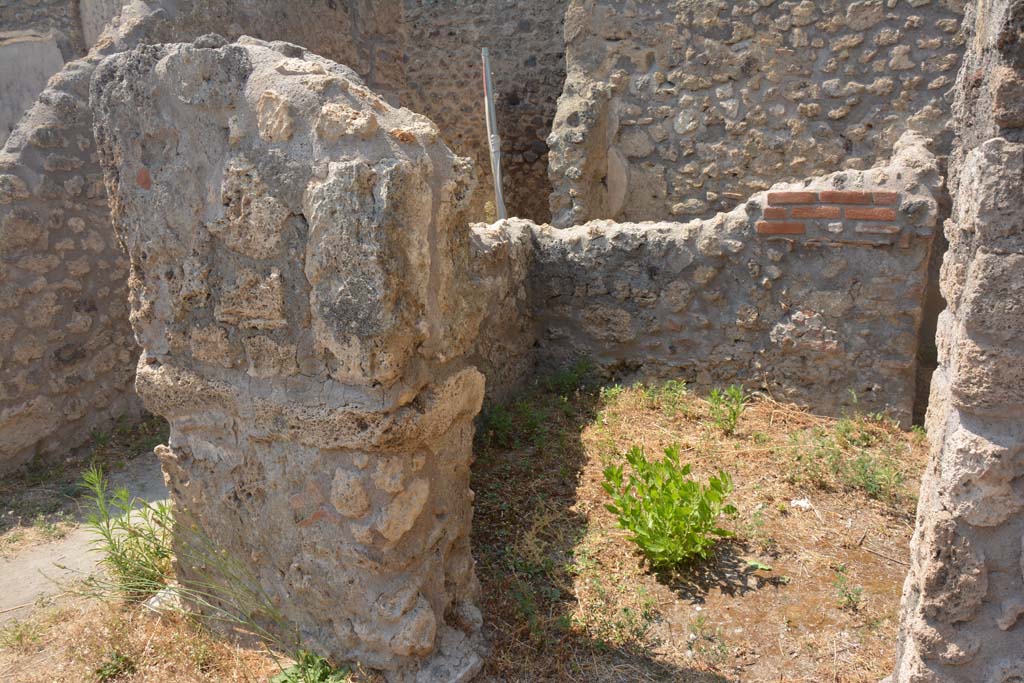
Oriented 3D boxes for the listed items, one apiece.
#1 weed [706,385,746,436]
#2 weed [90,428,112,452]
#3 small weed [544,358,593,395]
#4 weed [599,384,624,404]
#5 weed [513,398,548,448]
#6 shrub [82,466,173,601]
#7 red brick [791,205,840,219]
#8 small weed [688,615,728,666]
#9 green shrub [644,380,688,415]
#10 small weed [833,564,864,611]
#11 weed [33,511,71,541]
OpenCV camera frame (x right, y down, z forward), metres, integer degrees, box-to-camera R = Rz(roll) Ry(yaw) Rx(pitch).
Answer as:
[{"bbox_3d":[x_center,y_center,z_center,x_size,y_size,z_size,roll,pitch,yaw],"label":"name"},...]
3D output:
[{"bbox_3d":[1.133,0.357,4.056,0.210,0.219,0.179,3,11,16],"label":"weed"},{"bbox_3d":[-2.175,0.522,4.068,0.117,0.119,0.105,0,12,0],"label":"weed"},{"bbox_3d":[0.360,0.217,4.894,0.306,0.212,0.260,0,12,0],"label":"small weed"},{"bbox_3d":[0.598,0.318,4.614,0.168,0.087,0.151,1,11,7],"label":"weed"},{"bbox_3d":[0.092,0.404,3.845,0.196,0.206,0.176,0,11,1],"label":"weed"},{"bbox_3d":[-1.341,0.657,2.677,0.314,0.459,0.283,0,12,0],"label":"shrub"},{"bbox_3d":[1.782,-0.757,4.506,0.260,0.067,0.120,4,13,17],"label":"red brick"},{"bbox_3d":[0.598,0.905,2.338,0.125,0.110,0.125,0,12,0],"label":"small weed"},{"bbox_3d":[0.944,0.337,4.691,0.269,0.212,0.215,0,12,0],"label":"green shrub"},{"bbox_3d":[1.021,0.746,2.331,0.088,0.102,0.079,5,12,25],"label":"small weed"},{"bbox_3d":[-1.692,0.675,2.822,0.124,0.057,0.111,-7,13,-32],"label":"weed"}]

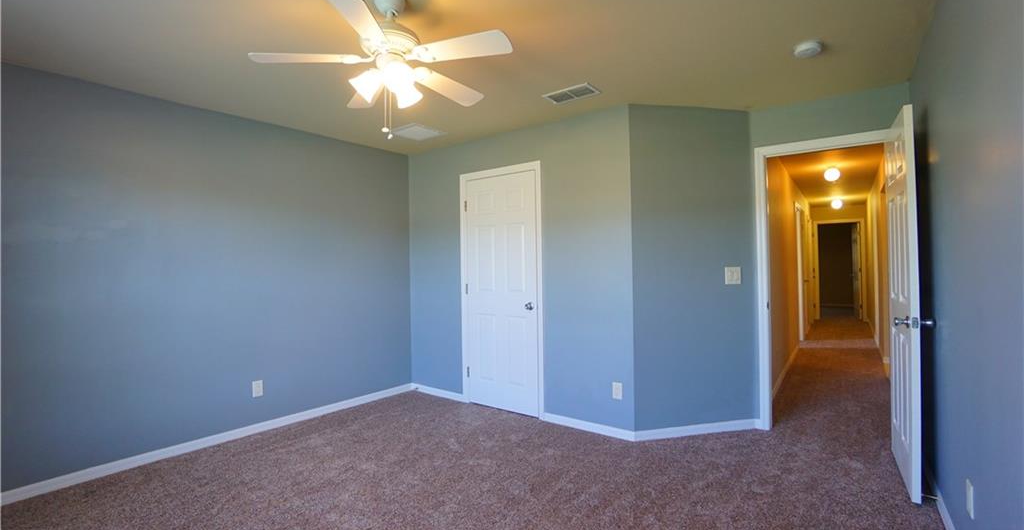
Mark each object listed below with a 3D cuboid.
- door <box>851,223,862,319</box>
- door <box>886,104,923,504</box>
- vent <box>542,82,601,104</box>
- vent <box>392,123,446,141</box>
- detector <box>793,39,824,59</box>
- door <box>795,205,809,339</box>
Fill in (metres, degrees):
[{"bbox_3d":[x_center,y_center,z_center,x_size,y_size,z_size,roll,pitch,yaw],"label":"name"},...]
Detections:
[{"bbox_3d":[7.375,0.120,9.144,0.040,2.030,0.740,-1,-1,31],"label":"door"},{"bbox_3d":[2.272,0.197,2.488,0.040,2.030,0.770,-1,-1,36],"label":"door"},{"bbox_3d":[0.400,-1.155,2.914,0.350,0.020,0.190,-1,-1,38],"label":"vent"},{"bbox_3d":[-0.808,-1.130,3.686,0.350,0.020,0.340,-1,-1,38],"label":"vent"},{"bbox_3d":[1.608,-1.169,2.314,0.135,0.042,0.135,-1,-1,38],"label":"detector"},{"bbox_3d":[4.691,0.138,6.923,0.045,2.030,0.760,-1,-1,38],"label":"door"}]

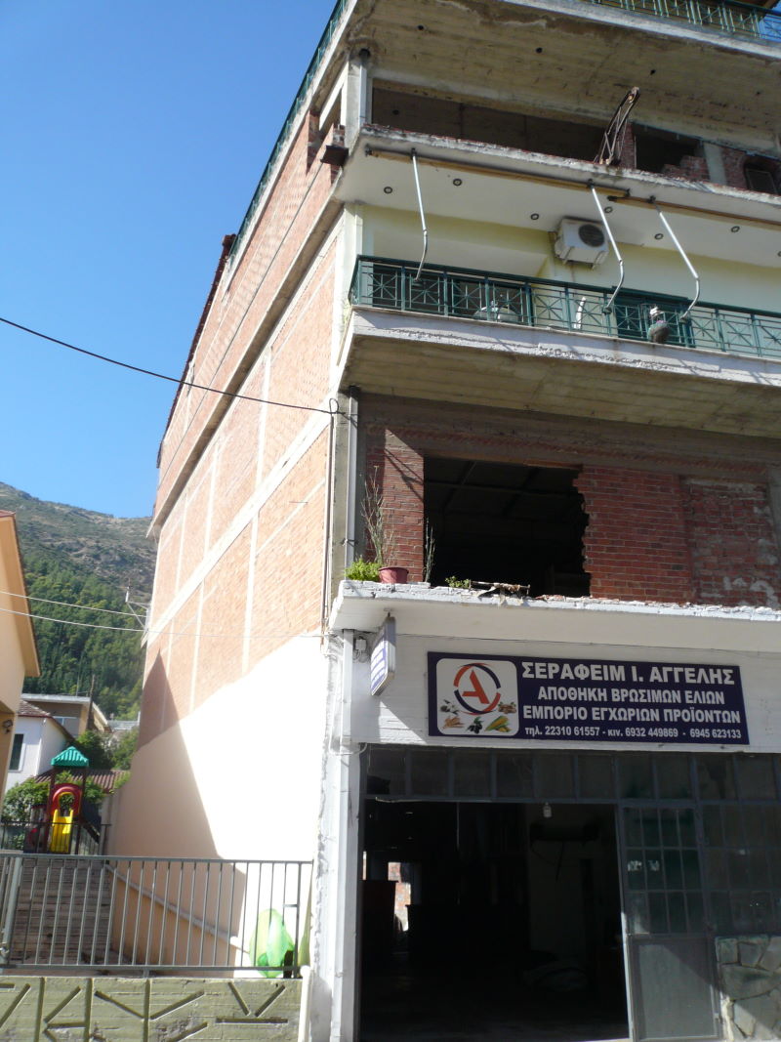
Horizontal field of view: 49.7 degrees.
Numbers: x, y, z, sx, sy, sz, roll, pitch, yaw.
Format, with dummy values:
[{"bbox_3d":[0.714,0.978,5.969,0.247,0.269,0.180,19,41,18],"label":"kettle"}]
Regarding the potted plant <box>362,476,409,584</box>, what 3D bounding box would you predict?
[{"bbox_3d":[-0.059,0.130,9.602,0.520,1.382,0.420,4,-19,-11],"label":"potted plant"}]

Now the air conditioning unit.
[{"bbox_3d":[3.010,-4.400,13.292,0.760,0.527,0.300,4,-19,-11],"label":"air conditioning unit"}]

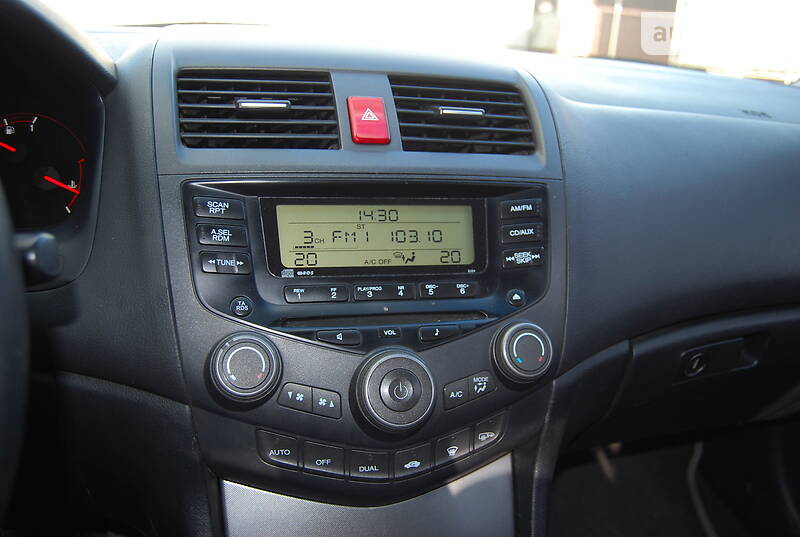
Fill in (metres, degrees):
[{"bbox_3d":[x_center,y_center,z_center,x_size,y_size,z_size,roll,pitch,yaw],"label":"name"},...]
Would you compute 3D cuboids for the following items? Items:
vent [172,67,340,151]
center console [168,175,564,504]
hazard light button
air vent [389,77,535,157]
[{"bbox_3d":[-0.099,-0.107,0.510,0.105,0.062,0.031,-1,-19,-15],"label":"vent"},{"bbox_3d":[-0.011,0.049,0.481,0.273,0.224,0.087,-1,-5,-15],"label":"center console"},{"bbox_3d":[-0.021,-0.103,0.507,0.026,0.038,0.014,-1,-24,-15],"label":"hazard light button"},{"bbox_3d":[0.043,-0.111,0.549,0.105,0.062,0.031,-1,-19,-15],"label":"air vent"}]

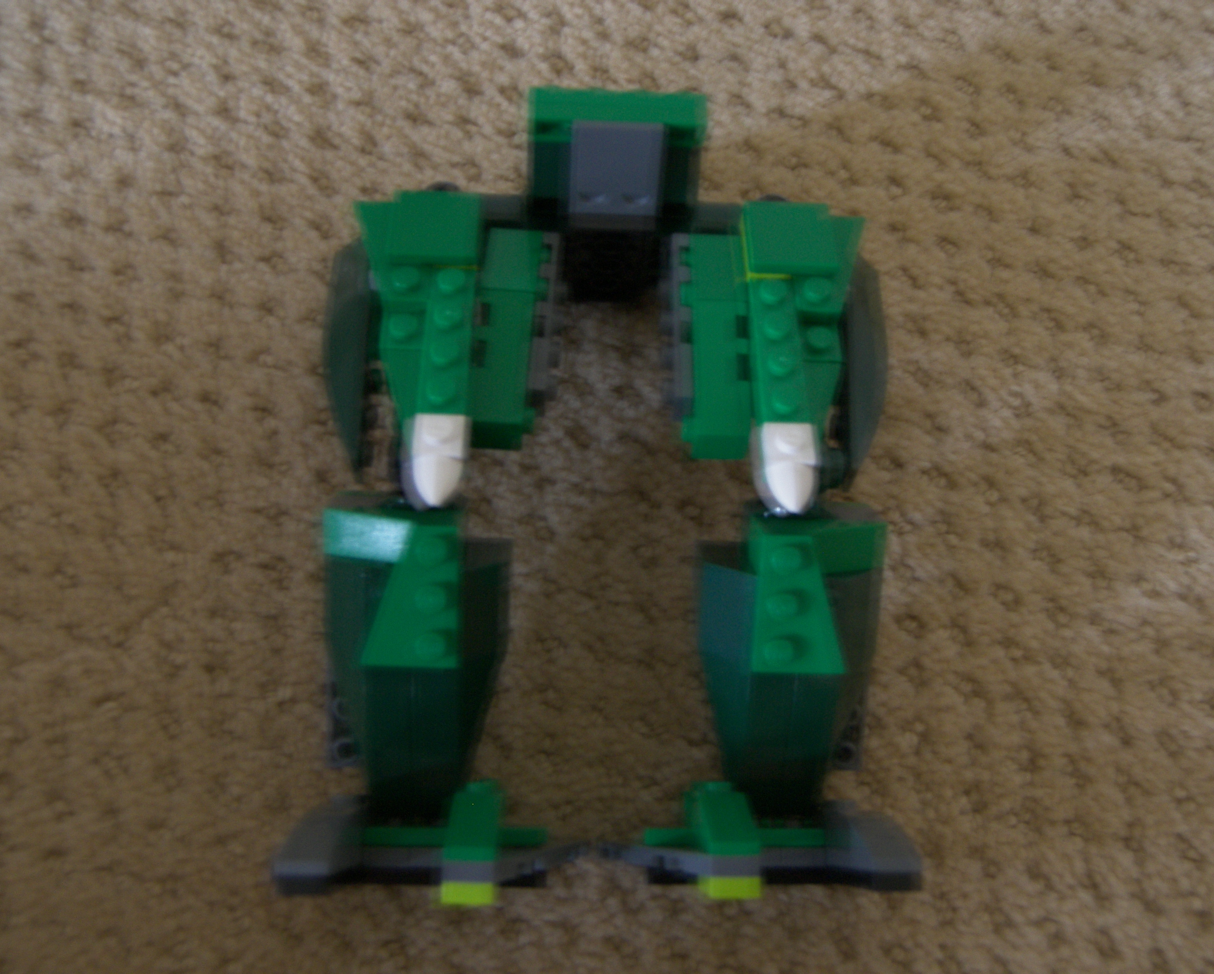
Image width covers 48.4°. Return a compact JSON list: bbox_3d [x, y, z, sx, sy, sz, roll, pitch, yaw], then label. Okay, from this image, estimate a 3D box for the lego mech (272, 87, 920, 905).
[{"bbox_3d":[-0.002,0.001,0.249,0.105,0.059,0.142,1,75,-3],"label":"lego mech"}]

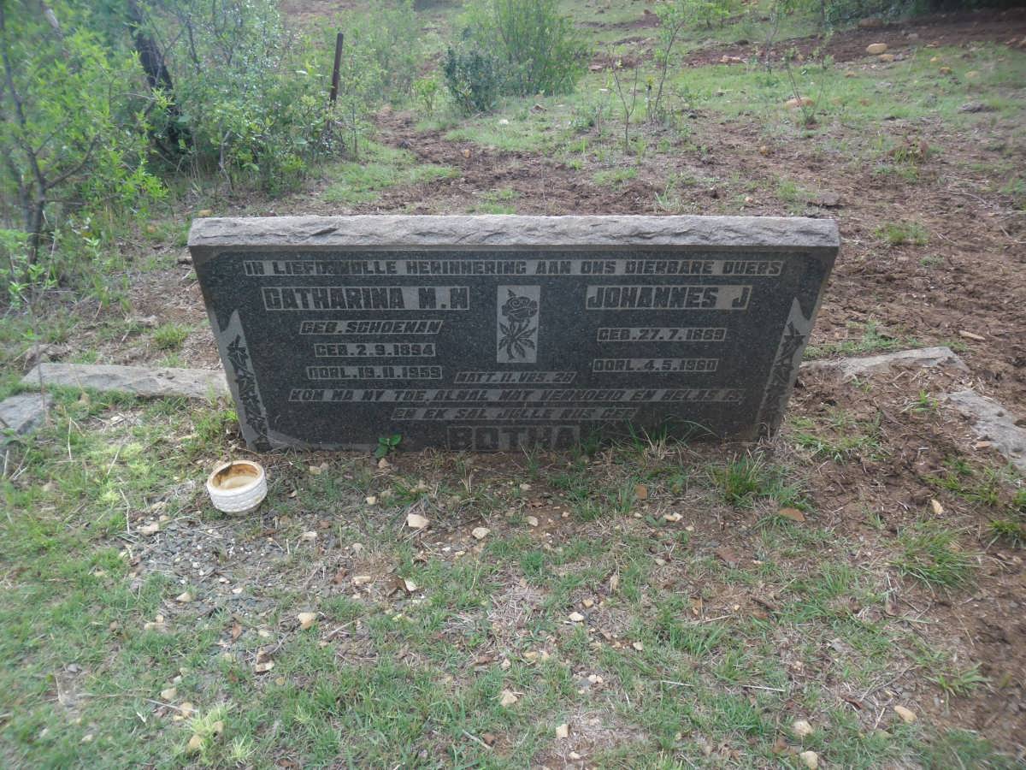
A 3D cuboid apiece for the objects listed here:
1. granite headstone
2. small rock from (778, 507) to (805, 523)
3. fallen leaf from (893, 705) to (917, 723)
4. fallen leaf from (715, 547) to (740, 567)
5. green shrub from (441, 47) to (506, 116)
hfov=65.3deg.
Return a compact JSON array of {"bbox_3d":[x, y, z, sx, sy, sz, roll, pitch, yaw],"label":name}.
[{"bbox_3d":[0.002,-0.101,1.985,1.420,0.645,0.105,0,40,0],"label":"granite headstone"},{"bbox_3d":[0.674,0.313,1.933,0.063,0.012,0.031,15,38,20],"label":"small rock"},{"bbox_3d":[0.738,0.618,1.504,0.040,0.016,0.023,19,39,24],"label":"fallen leaf"},{"bbox_3d":[0.488,0.391,1.825,0.056,0.011,0.030,24,42,30],"label":"fallen leaf"},{"bbox_3d":[-0.250,-1.962,5.150,0.380,0.380,0.340,0,36,0],"label":"green shrub"}]

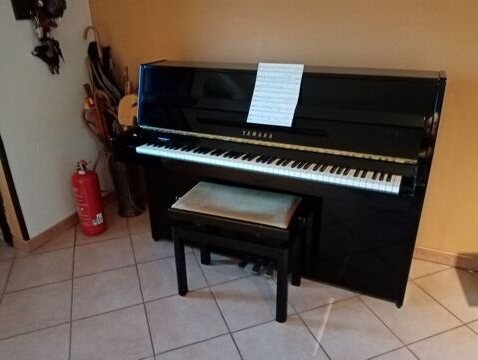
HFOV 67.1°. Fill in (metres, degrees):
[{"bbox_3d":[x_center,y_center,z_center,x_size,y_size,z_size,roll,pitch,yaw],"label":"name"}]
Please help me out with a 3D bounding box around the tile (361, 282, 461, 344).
[{"bbox_3d":[0.812,0.627,1.741,0.334,0.010,0.334,-9,25,-19],"label":"tile"}]

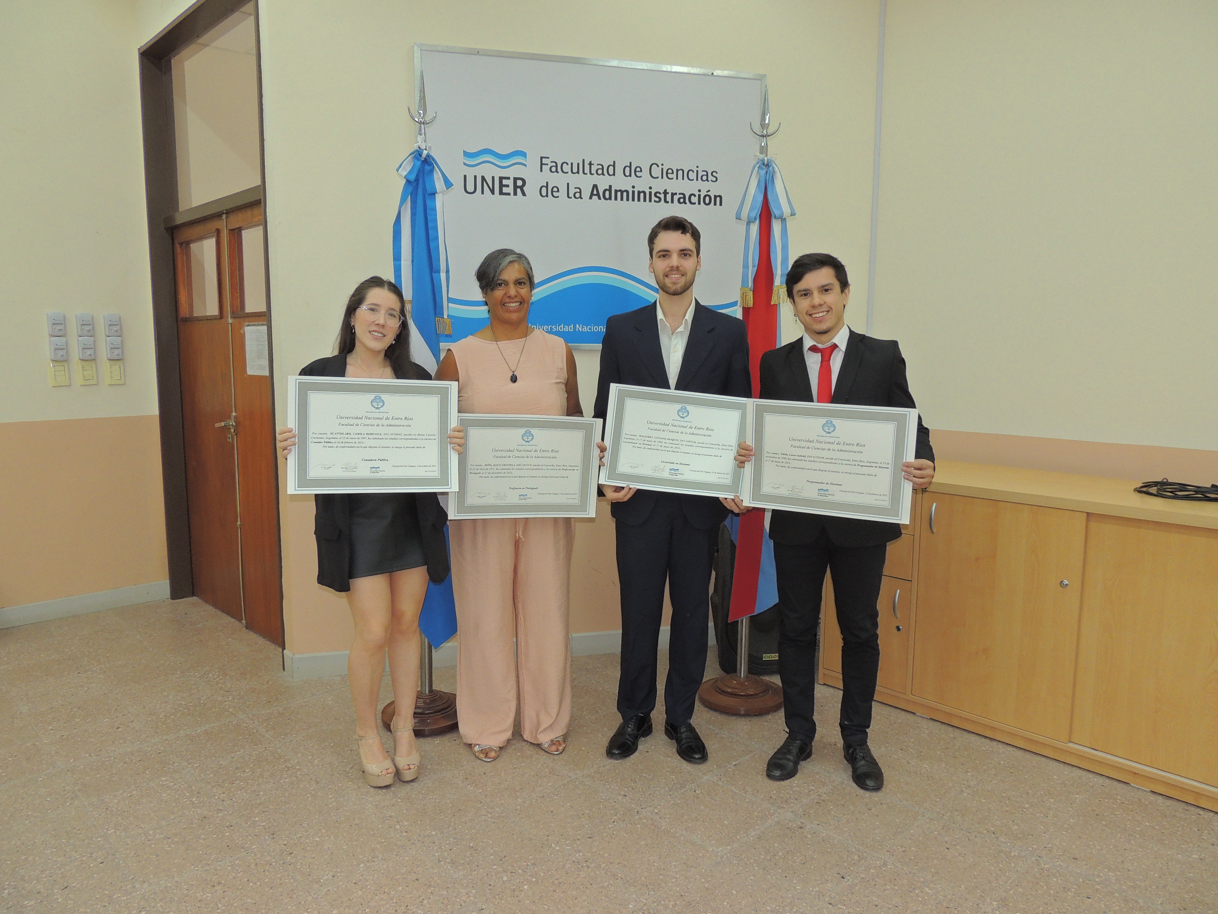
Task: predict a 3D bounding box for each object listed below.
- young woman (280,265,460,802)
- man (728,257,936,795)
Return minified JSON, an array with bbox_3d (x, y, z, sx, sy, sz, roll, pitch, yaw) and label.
[{"bbox_3d":[-0.749,0.243,2.700,0.530,1.615,0.420,-2,8,-18],"label":"young woman"},{"bbox_3d":[0.714,0.212,2.719,0.570,1.705,0.420,3,8,17],"label":"man"}]

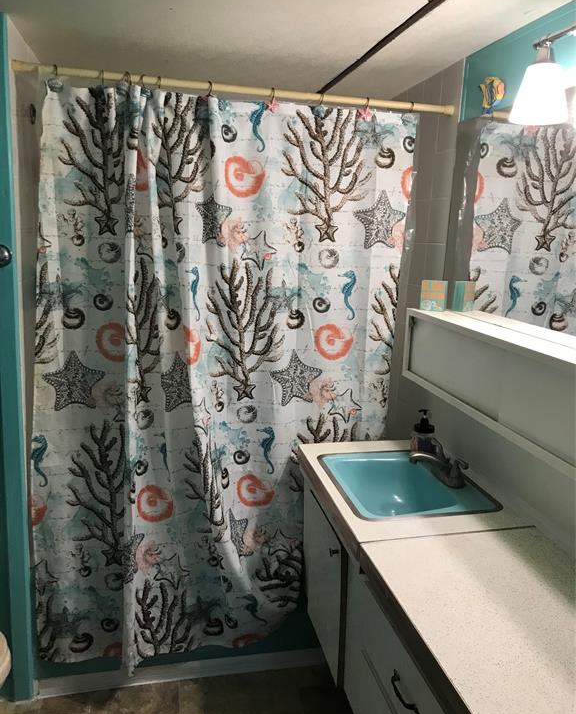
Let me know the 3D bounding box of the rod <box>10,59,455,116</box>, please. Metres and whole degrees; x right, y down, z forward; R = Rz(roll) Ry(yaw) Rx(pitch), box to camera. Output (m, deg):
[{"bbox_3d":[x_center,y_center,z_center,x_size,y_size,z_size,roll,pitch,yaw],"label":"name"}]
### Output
[{"bbox_3d":[-0.117,-0.828,1.921,1.371,0.033,0.033,0,12,-13],"label":"rod"}]

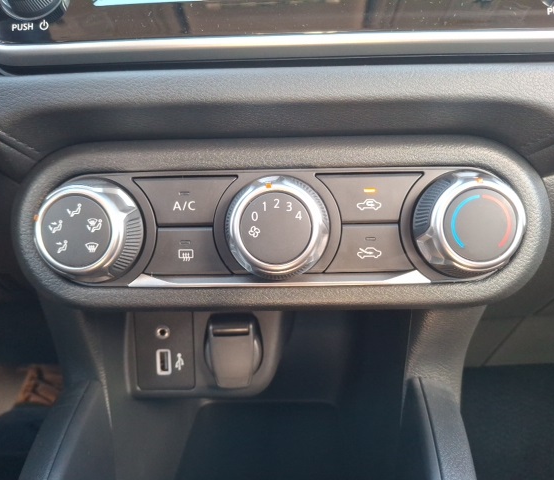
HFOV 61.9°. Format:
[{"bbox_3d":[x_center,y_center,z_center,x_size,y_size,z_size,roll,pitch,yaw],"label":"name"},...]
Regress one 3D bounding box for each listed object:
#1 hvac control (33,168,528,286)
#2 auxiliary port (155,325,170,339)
[{"bbox_3d":[0.002,-0.007,0.244,0.258,0.064,0.030,-1,1,0],"label":"hvac control"},{"bbox_3d":[-0.070,0.056,0.282,0.009,0.009,0.005,-1,9,0],"label":"auxiliary port"}]

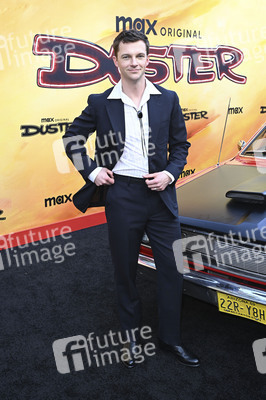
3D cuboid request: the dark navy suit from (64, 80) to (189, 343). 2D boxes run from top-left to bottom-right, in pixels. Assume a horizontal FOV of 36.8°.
[{"bbox_3d":[-0.032,0.145,2.233,0.660,1.510,0.330,-4,16,-12],"label":"dark navy suit"}]

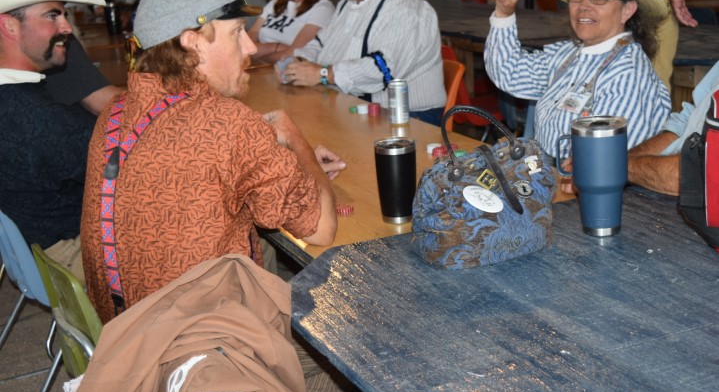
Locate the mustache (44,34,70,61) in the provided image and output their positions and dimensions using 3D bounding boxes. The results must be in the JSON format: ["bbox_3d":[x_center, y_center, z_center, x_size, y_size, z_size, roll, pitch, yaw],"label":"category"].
[{"bbox_3d":[-0.686,-0.341,2.330,0.045,0.060,0.075,0,17,7],"label":"mustache"}]

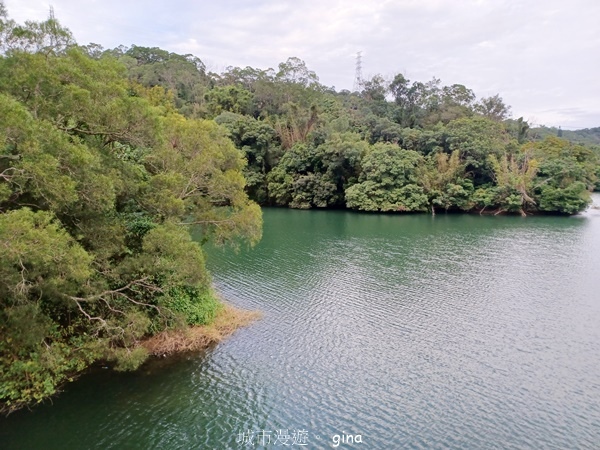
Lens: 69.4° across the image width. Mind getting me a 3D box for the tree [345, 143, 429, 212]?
[{"bbox_3d":[10.181,-5.473,51.000,9.700,7.800,8.300,1,9,6],"label":"tree"}]

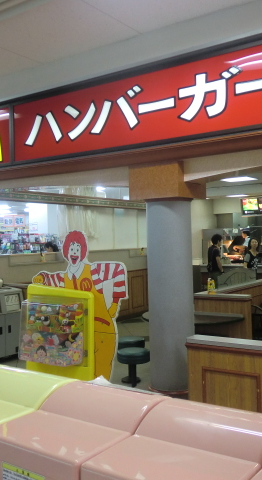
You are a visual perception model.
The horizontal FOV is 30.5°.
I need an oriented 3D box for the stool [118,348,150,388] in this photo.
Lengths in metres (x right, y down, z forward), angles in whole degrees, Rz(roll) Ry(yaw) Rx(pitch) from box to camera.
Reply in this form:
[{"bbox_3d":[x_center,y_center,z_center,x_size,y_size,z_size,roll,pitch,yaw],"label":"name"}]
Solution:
[{"bbox_3d":[0.025,1.401,5.294,0.370,0.380,0.370,-1,0,0],"label":"stool"}]

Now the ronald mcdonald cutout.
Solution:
[{"bbox_3d":[-0.451,0.773,4.100,1.080,1.660,0.100,-1,0,37],"label":"ronald mcdonald cutout"}]

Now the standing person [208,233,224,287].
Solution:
[{"bbox_3d":[1.712,0.716,9.700,0.320,1.670,0.460,-1,0,-30],"label":"standing person"}]

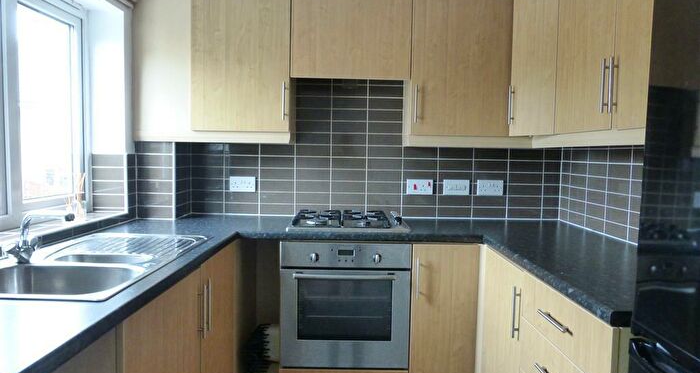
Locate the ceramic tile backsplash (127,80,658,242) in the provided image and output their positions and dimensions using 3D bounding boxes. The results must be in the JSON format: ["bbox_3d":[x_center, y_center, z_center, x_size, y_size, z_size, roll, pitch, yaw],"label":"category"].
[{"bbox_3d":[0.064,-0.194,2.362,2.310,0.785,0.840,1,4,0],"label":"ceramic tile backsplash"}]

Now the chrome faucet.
[{"bbox_3d":[-0.933,0.154,1.474,0.185,0.152,0.135,2,4,12],"label":"chrome faucet"}]

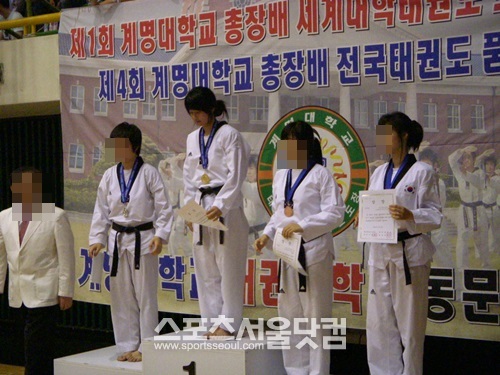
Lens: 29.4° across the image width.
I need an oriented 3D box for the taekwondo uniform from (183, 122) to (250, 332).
[{"bbox_3d":[-0.222,0.266,6.330,0.480,1.380,0.360,0,0,36],"label":"taekwondo uniform"}]

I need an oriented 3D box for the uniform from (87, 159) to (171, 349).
[{"bbox_3d":[-0.834,0.481,6.650,0.590,1.340,0.330,0,0,25],"label":"uniform"}]

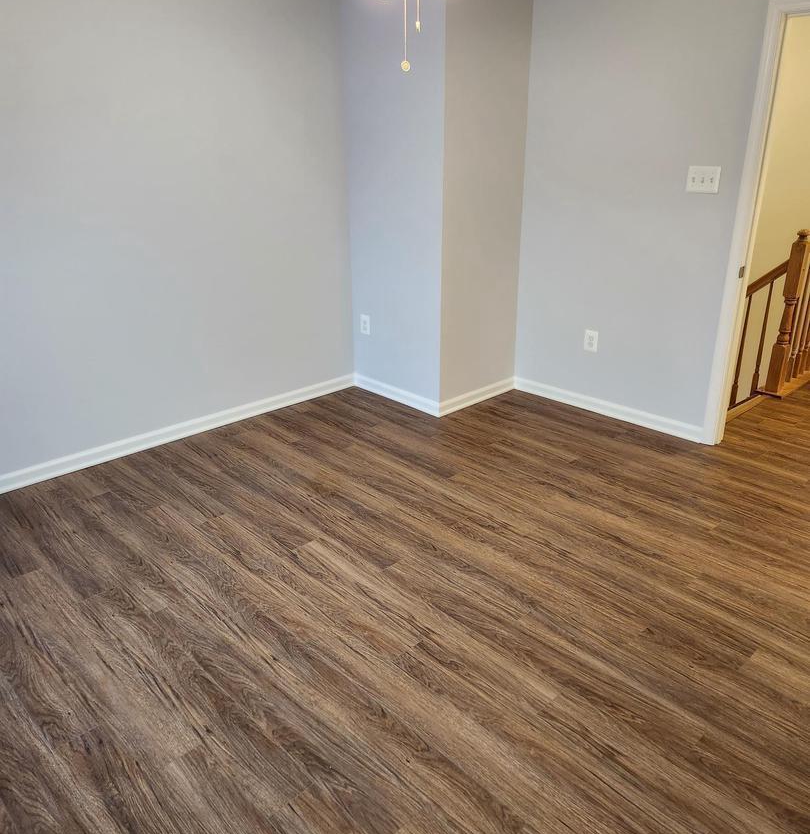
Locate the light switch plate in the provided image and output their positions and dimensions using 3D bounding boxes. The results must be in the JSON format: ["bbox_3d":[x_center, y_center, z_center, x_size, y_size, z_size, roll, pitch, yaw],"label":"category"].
[{"bbox_3d":[1.457,-1.160,3.508,0.014,0.118,0.161,-20,29,-40],"label":"light switch plate"}]

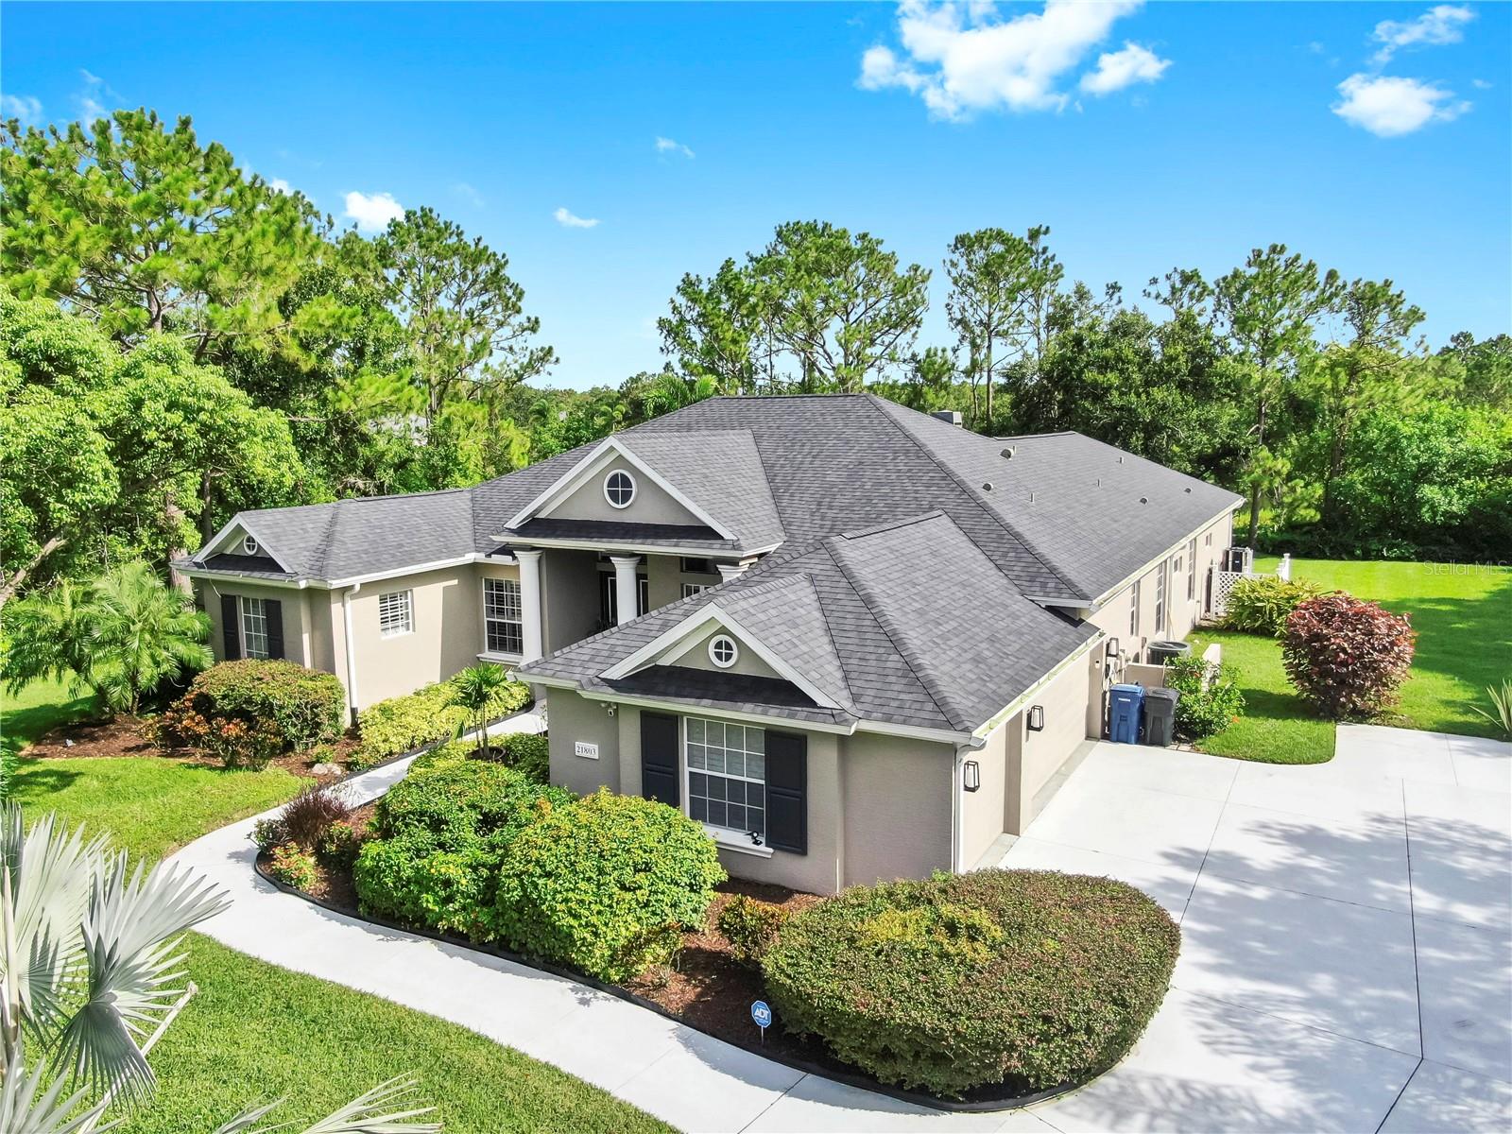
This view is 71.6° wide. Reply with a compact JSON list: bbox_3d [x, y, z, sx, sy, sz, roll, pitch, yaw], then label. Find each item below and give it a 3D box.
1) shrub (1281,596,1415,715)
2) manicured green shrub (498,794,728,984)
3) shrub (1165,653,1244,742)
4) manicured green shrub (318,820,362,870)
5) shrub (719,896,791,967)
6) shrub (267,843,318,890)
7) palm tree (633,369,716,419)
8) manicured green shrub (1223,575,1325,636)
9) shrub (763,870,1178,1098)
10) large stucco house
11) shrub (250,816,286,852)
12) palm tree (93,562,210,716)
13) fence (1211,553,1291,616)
[{"bbox_3d":[13.053,1.872,23.161,2.600,2.420,2.600,4,10,30],"label":"shrub"},{"bbox_3d":[-1.909,3.909,13.477,2.750,1.570,2.850,-1,8,0],"label":"manicured green shrub"},{"bbox_3d":[9.038,2.601,21.177,1.419,1.548,1.548,4,9,30],"label":"shrub"},{"bbox_3d":[-6.139,4.117,15.442,0.600,0.632,0.600,4,9,30],"label":"manicured green shrub"},{"bbox_3d":[-0.036,4.417,12.935,0.850,0.680,0.780,-1,8,0],"label":"shrub"},{"bbox_3d":[-6.589,4.222,14.930,0.645,0.580,0.645,4,9,30],"label":"shrub"},{"bbox_3d":[-3.704,-4.922,49.667,4.200,8.500,4.200,-1,8,-4],"label":"palm tree"},{"bbox_3d":[15.050,1.131,30.550,2.612,1.651,2.386,4,9,30],"label":"manicured green shrub"},{"bbox_3d":[2.398,4.303,11.564,4.600,1.250,3.400,-5,10,-29],"label":"shrub"},{"bbox_3d":[1.243,-1.409,30.751,20.769,7.063,31.154,4,9,30],"label":"large stucco house"},{"bbox_3d":[-7.493,4.106,16.158,0.516,0.497,0.516,4,9,30],"label":"shrub"},{"bbox_3d":[-13.850,1.633,23.562,2.800,3.400,2.800,-6,10,-31],"label":"palm tree"},{"bbox_3d":[15.854,0.649,33.738,2.032,1.690,3.289,4,9,30],"label":"fence"}]

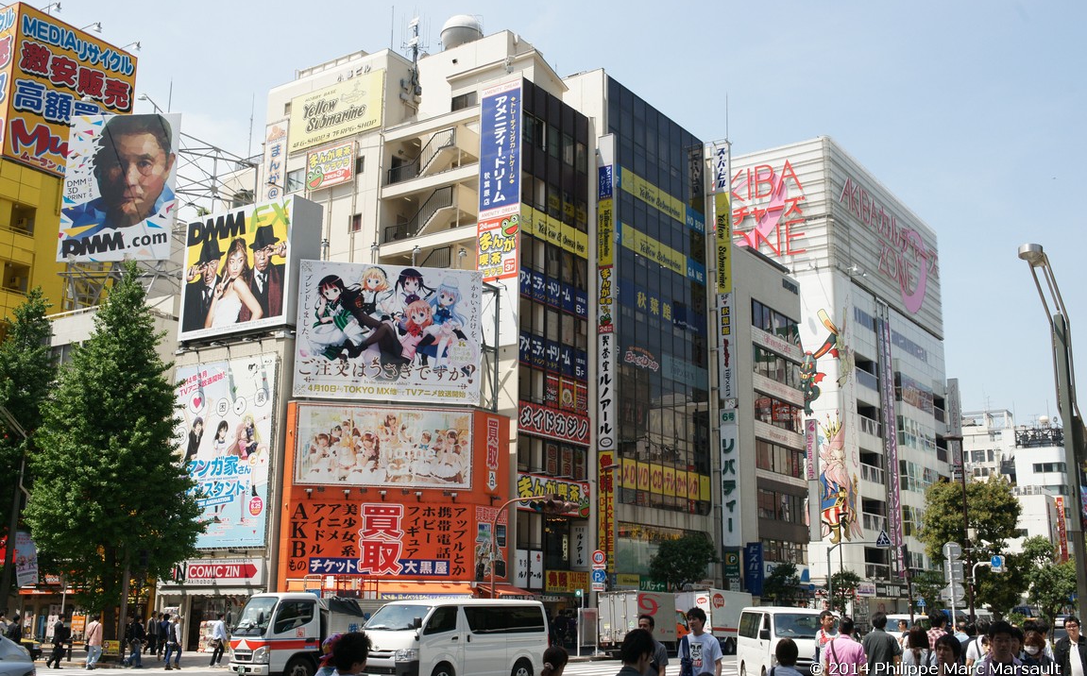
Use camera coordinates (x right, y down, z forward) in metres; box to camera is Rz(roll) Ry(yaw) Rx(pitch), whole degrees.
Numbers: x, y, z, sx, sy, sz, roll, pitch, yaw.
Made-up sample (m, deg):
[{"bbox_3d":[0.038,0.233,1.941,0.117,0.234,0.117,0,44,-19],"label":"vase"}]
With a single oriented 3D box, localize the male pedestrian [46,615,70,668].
[{"bbox_3d":[-15.717,9.800,34.099,0.650,1.720,0.500,7,-15,-24],"label":"male pedestrian"}]

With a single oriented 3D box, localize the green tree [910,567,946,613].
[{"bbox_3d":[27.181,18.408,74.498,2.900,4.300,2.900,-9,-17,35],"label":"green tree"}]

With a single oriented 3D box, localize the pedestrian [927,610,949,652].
[{"bbox_3d":[4.759,4.140,12.597,0.500,1.740,0.400,-9,-16,34],"label":"pedestrian"}]

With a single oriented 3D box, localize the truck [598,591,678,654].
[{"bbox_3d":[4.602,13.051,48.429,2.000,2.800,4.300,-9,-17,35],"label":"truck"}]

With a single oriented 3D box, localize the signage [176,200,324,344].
[{"bbox_3d":[-13.465,-2.855,48.672,6.722,5.889,2.000,-8,-17,30],"label":"signage"}]

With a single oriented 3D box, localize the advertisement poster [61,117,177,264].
[{"bbox_3d":[-19.819,-7.130,49.456,5.400,7.250,0.300,-1,-13,4],"label":"advertisement poster"}]

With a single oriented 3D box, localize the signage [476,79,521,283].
[{"bbox_3d":[-2.086,-7.761,51.972,2.400,10.250,0.250,-9,-17,33],"label":"signage"}]

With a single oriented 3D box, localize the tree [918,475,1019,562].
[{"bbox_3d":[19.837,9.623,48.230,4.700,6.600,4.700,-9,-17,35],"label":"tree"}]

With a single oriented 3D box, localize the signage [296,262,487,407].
[{"bbox_3d":[-6.853,-0.187,47.281,8.116,6.212,0.350,3,-15,-9],"label":"signage"}]

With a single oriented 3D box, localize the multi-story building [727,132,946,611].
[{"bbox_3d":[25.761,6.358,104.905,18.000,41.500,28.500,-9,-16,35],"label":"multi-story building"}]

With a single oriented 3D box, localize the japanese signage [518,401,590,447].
[{"bbox_3d":[0.510,4.189,51.158,0.250,1.397,5.607,-11,-18,37],"label":"japanese signage"}]

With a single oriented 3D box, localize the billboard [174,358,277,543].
[{"bbox_3d":[-13.128,4.573,42.679,5.350,7.650,0.200,-6,-15,25],"label":"billboard"}]

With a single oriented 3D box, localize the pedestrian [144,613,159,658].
[{"bbox_3d":[-15.277,11.615,41.542,0.650,1.678,0.520,-4,-15,18],"label":"pedestrian"}]

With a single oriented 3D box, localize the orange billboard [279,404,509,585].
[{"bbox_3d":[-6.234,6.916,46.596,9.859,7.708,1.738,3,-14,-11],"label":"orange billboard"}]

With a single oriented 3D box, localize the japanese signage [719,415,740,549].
[{"bbox_3d":[11.076,8.279,62.224,1.082,7.874,0.250,-10,-17,35],"label":"japanese signage"}]

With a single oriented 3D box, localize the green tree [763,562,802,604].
[{"bbox_3d":[14.335,15.909,63.441,2.450,4.907,2.450,-10,-17,35],"label":"green tree"}]

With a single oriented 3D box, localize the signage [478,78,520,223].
[{"bbox_3d":[-2.225,-9.451,53.050,2.559,7.128,0.250,-9,-16,34],"label":"signage"}]

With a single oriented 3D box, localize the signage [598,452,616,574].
[{"bbox_3d":[3.180,8.520,51.871,0.893,5.936,0.250,-10,-17,35],"label":"signage"}]

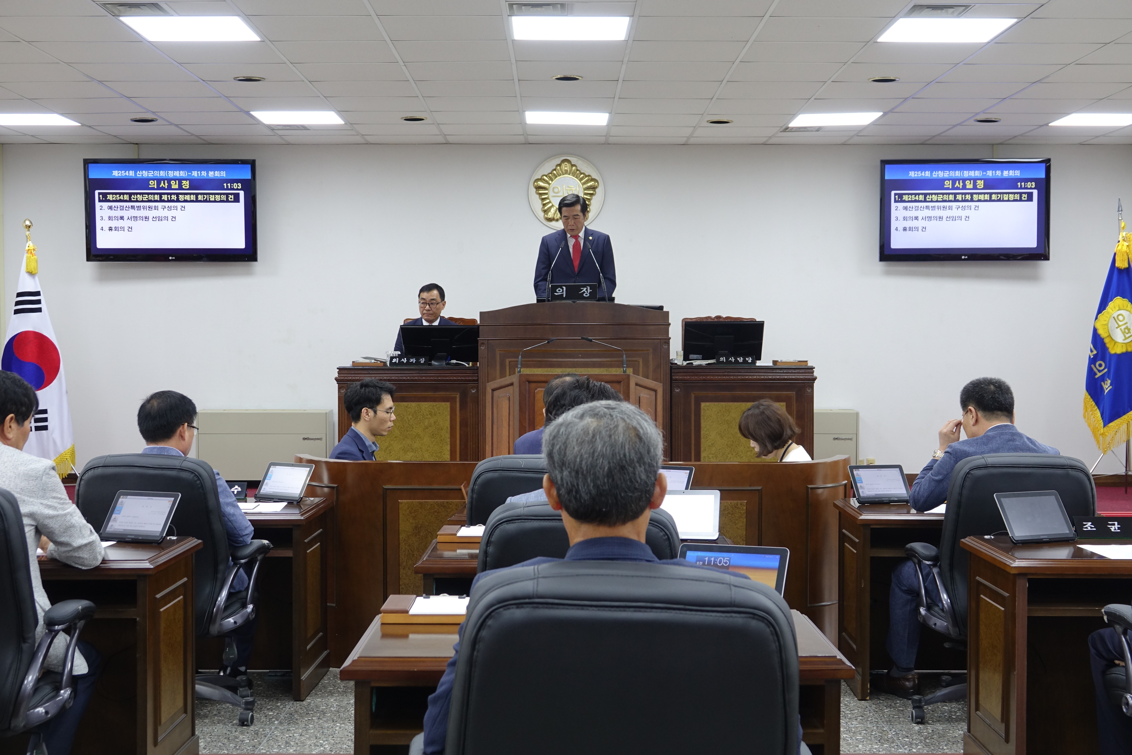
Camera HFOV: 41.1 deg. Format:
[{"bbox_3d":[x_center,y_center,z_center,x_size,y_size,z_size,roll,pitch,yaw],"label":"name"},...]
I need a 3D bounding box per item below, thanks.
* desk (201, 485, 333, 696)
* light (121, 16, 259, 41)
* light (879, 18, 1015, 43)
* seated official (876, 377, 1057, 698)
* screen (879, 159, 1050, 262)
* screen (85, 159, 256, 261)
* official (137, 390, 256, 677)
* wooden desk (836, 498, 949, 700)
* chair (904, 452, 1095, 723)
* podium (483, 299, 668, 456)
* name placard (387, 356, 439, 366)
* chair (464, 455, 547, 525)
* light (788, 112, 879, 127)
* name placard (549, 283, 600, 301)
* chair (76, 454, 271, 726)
[{"bbox_3d":[-1.556,0.894,6.214,1.080,0.730,0.660,0,1,0],"label":"desk"},{"bbox_3d":[-1.781,-1.698,7.230,0.590,0.070,0.580,0,2,0],"label":"light"},{"bbox_3d":[1.826,-1.695,7.242,0.590,0.070,0.580,0,2,0],"label":"light"},{"bbox_3d":[1.564,0.644,5.915,0.570,1.300,0.780,0,2,-17],"label":"seated official"},{"bbox_3d":[2.993,-1.252,11.339,1.280,0.765,0.080,-1,4,0],"label":"screen"},{"bbox_3d":[-2.954,-1.246,11.282,1.280,0.765,0.080,0,6,-1],"label":"screen"},{"bbox_3d":[-1.468,0.658,5.809,0.560,1.220,0.780,0,1,8],"label":"official"},{"bbox_3d":[1.687,0.910,6.343,1.030,0.745,0.610,0,2,0],"label":"wooden desk"},{"bbox_3d":[1.582,0.771,5.646,0.660,1.020,0.680,0,1,-1],"label":"chair"},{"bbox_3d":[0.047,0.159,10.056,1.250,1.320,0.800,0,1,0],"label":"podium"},{"bbox_3d":[-0.990,-0.102,9.597,0.265,0.065,0.060,0,2,0],"label":"name placard"},{"bbox_3d":[-0.092,0.768,5.548,0.660,1.020,0.680,0,1,0],"label":"chair"},{"bbox_3d":[1.816,-1.778,10.241,0.590,0.070,0.580,0,2,0],"label":"light"},{"bbox_3d":[0.055,-0.538,9.539,0.310,0.110,0.060,0,2,0],"label":"name placard"},{"bbox_3d":[-1.458,0.767,5.612,0.660,1.010,0.680,0,1,7],"label":"chair"}]

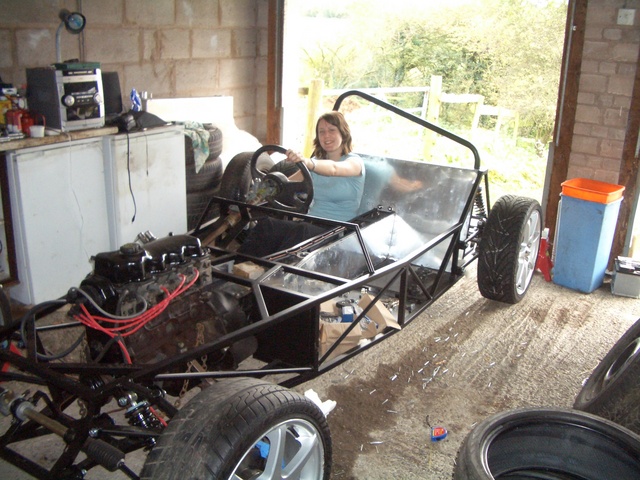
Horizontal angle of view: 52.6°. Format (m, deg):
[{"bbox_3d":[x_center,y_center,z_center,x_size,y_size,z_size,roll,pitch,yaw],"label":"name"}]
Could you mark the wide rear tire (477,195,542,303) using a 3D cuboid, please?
[{"bbox_3d":[1.055,0.053,3.567,0.200,0.595,0.595,12,21,30],"label":"wide rear tire"}]

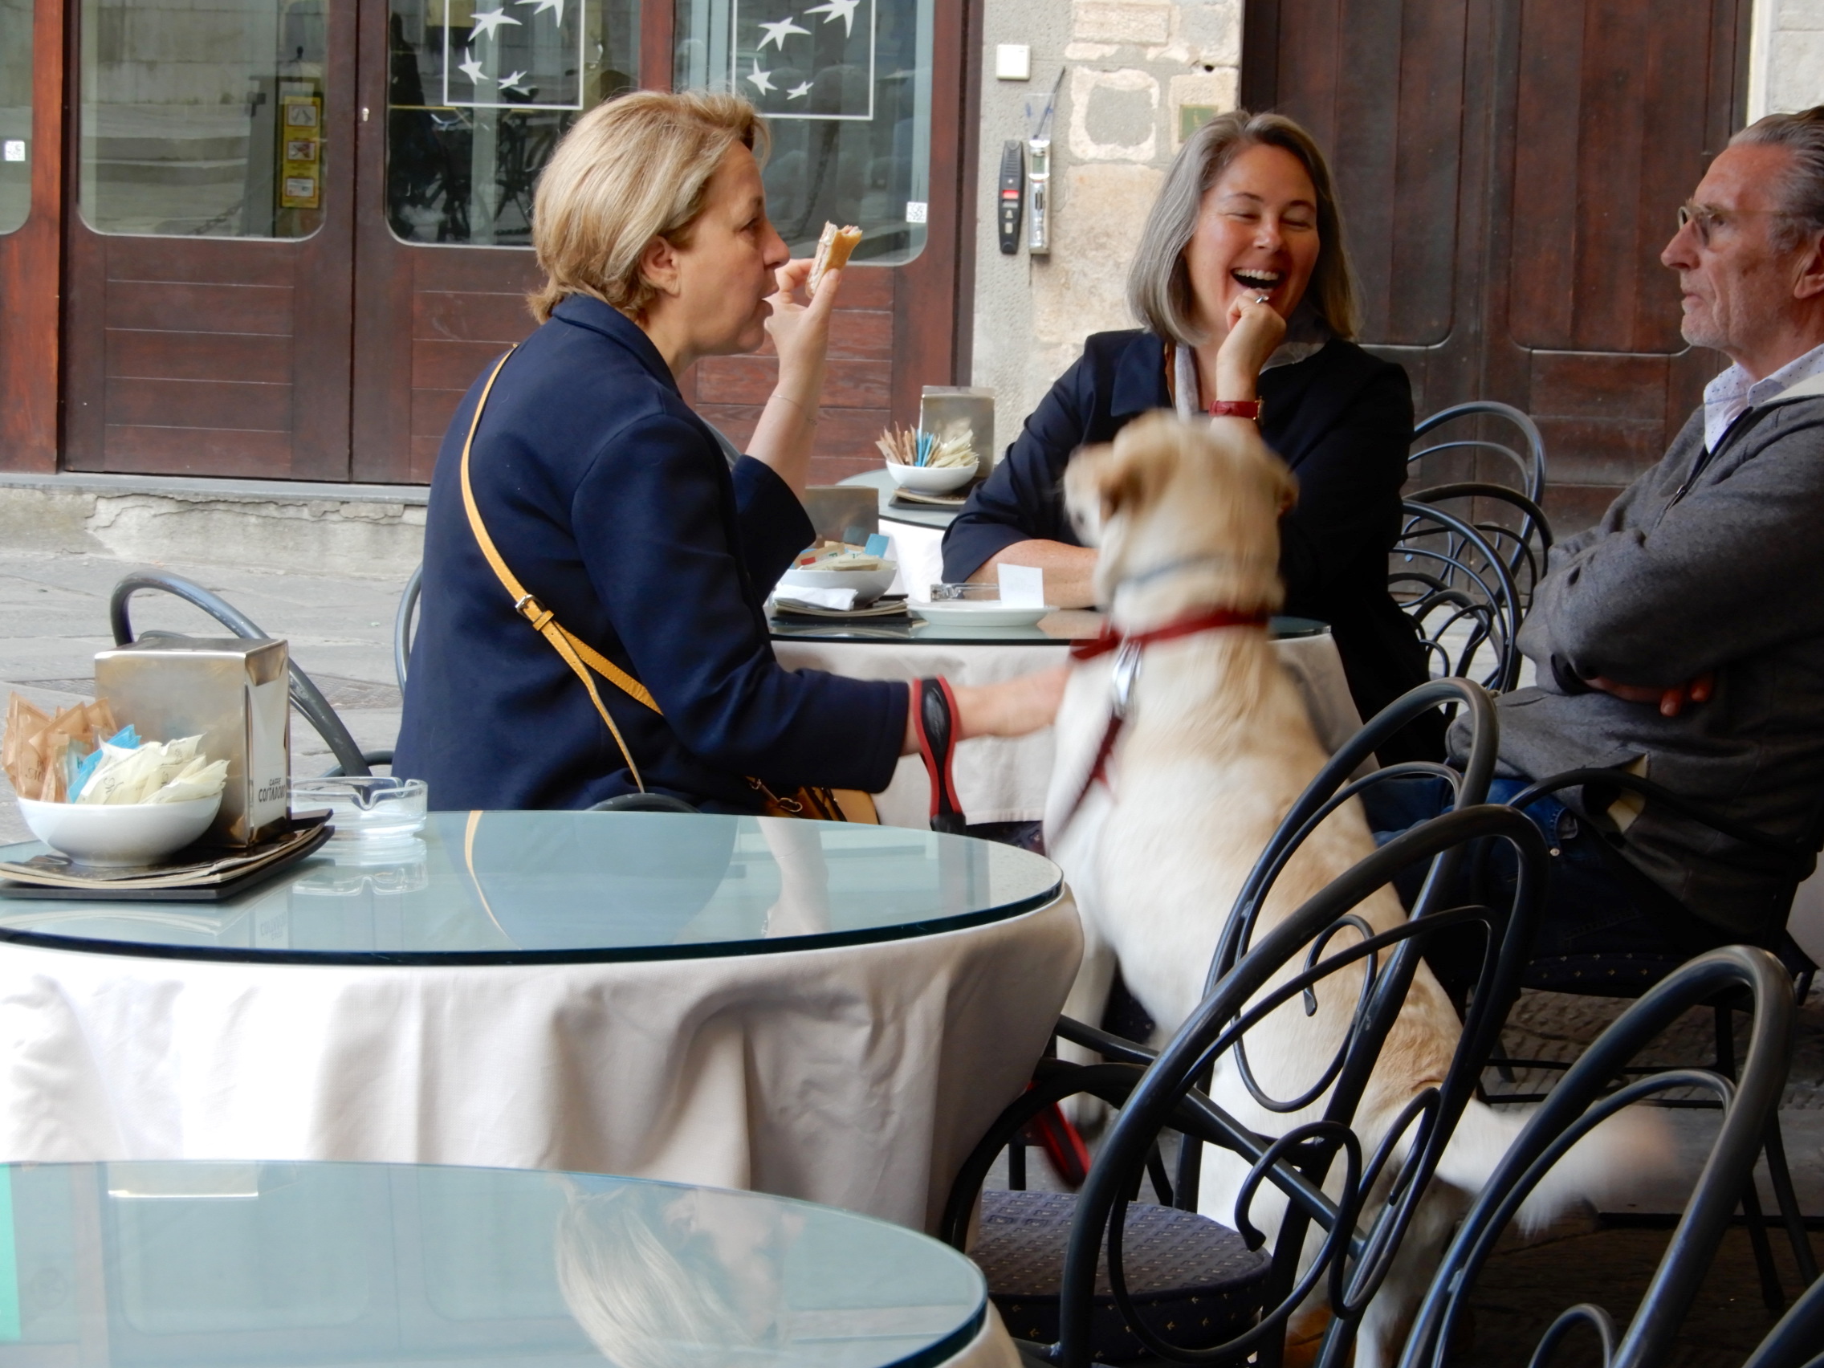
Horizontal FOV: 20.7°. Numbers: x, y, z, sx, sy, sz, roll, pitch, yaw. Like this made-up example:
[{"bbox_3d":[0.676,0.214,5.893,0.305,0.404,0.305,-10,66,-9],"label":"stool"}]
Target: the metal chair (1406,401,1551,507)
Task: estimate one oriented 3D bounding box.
[{"bbox_3d":[0.550,0.041,7.000,0.570,0.850,0.520,-2,8,-27],"label":"metal chair"}]

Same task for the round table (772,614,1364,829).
[{"bbox_3d":[0.093,0.307,5.490,0.750,0.750,0.750,1,6,0],"label":"round table"}]

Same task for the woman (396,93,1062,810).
[{"bbox_3d":[-0.130,0.074,4.870,0.780,1.280,0.600,-2,8,-28],"label":"woman"}]

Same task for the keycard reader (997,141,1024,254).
[{"bbox_3d":[0.238,-1.175,12.100,0.062,0.272,0.050,2,7,5],"label":"keycard reader"}]

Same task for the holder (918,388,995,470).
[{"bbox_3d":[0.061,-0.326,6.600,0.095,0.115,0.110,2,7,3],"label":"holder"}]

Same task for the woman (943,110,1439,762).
[{"bbox_3d":[0.330,0.019,5.500,0.530,1.270,0.760,5,8,27],"label":"woman"}]

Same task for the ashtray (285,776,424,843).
[{"bbox_3d":[-0.354,0.081,3.160,0.096,0.033,0.096,0,5,0],"label":"ashtray"}]

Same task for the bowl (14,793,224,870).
[{"bbox_3d":[-0.460,0.084,2.910,0.120,0.041,0.120,0,5,0],"label":"bowl"}]

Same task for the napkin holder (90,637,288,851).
[{"bbox_3d":[-0.434,0.035,3.034,0.092,0.115,0.115,1,5,5],"label":"napkin holder"}]

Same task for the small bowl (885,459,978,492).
[{"bbox_3d":[0.027,-0.266,6.475,0.120,0.040,0.120,2,7,0],"label":"small bowl"}]

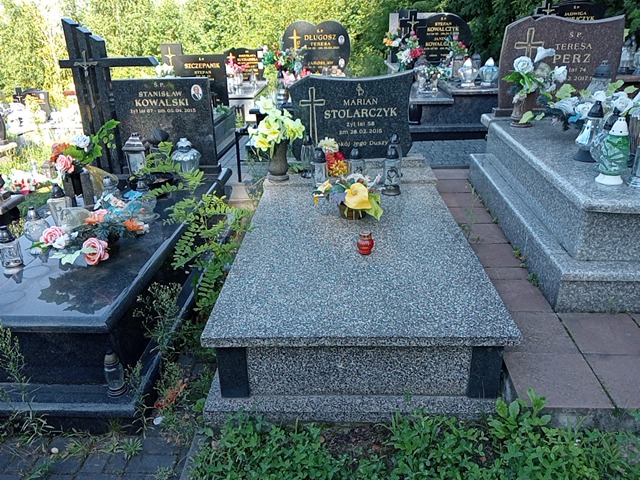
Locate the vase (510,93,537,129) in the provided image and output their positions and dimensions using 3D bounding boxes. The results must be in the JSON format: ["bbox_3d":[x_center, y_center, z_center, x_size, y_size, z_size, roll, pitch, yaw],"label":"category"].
[{"bbox_3d":[1.549,-0.985,3.950,0.154,0.235,0.154,0,24,4],"label":"vase"}]

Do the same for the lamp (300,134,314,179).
[{"bbox_3d":[-0.082,-0.562,3.475,0.092,0.288,0.092,-1,24,3],"label":"lamp"}]

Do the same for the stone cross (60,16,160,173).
[{"bbox_3d":[-1.350,-0.935,3.483,0.644,1.026,0.137,-1,24,2],"label":"stone cross"}]

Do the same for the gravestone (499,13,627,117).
[{"bbox_3d":[1.736,-1.289,3.823,0.832,0.684,0.103,0,24,4],"label":"gravestone"}]

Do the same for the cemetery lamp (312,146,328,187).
[{"bbox_3d":[0.004,-0.491,3.520,0.086,0.274,0.086,0,24,3],"label":"cemetery lamp"}]

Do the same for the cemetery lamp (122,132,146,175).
[{"bbox_3d":[-1.271,-0.594,3.550,0.146,0.280,0.146,0,25,5],"label":"cemetery lamp"}]

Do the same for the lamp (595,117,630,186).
[{"bbox_3d":[1.618,-0.486,2.831,0.163,0.347,0.163,0,24,3],"label":"lamp"}]

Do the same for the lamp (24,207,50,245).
[{"bbox_3d":[-1.407,-0.069,2.569,0.128,0.203,0.128,-1,24,2],"label":"lamp"}]

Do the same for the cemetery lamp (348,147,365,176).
[{"bbox_3d":[0.262,-0.534,3.582,0.100,0.233,0.100,0,24,3],"label":"cemetery lamp"}]

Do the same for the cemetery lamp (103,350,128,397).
[{"bbox_3d":[-0.824,0.523,2.065,0.083,0.185,0.083,0,25,5],"label":"cemetery lamp"}]

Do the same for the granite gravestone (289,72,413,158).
[{"bbox_3d":[0.216,-0.852,3.570,0.828,0.584,0.091,-1,24,1],"label":"granite gravestone"}]

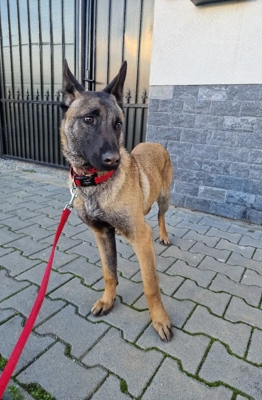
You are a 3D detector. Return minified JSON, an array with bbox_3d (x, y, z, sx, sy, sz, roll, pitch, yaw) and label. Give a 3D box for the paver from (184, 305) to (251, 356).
[{"bbox_3d":[0.299,0.474,0.926,0.198,0.066,0.163,13,19,29],"label":"paver"}]

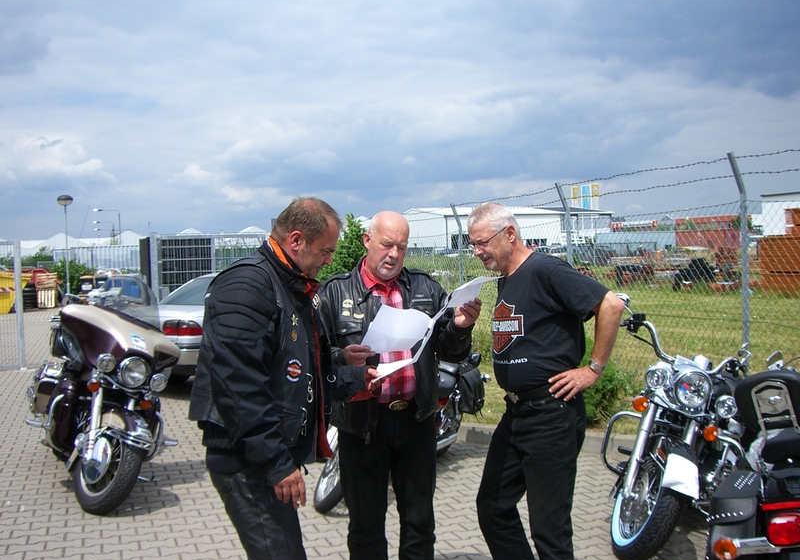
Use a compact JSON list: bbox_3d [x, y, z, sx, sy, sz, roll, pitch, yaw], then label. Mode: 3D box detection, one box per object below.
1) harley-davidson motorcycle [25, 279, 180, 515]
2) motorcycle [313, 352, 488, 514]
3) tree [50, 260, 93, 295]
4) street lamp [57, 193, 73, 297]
[{"bbox_3d":[-2.147,0.715,6.139,0.980,1.430,2.420,-1,1,-21],"label":"harley-davidson motorcycle"},{"bbox_3d":[-0.055,0.839,6.083,0.900,1.140,2.330,0,1,26],"label":"motorcycle"},{"bbox_3d":[-14.544,-0.022,39.000,2.000,2.000,1.900,-1,1,0],"label":"tree"},{"bbox_3d":[-13.630,-1.258,36.000,0.630,4.450,0.630,-1,1,0],"label":"street lamp"}]

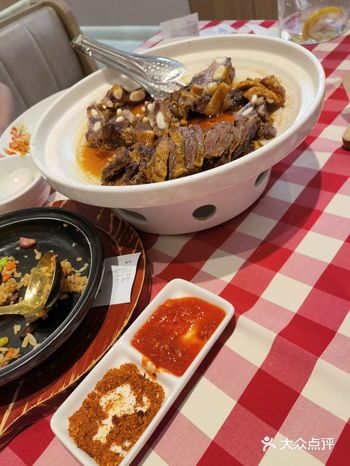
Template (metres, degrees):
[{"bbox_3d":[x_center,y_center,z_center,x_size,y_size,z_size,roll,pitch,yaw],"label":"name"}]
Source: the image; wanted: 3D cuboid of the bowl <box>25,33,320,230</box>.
[{"bbox_3d":[0.007,-0.113,0.436,0.319,0.109,0.319,-10,44,10],"label":"bowl"}]

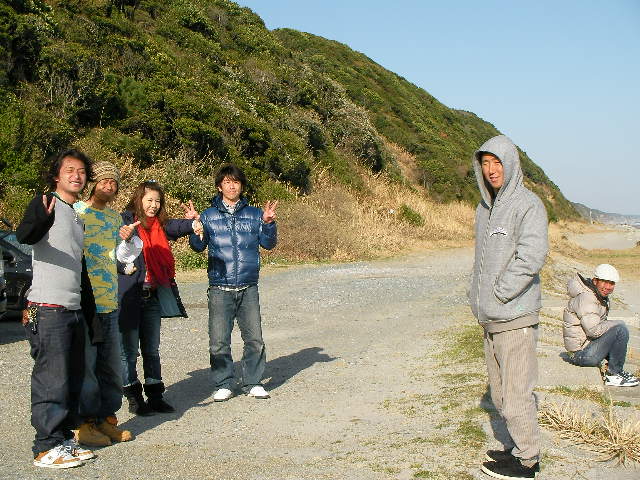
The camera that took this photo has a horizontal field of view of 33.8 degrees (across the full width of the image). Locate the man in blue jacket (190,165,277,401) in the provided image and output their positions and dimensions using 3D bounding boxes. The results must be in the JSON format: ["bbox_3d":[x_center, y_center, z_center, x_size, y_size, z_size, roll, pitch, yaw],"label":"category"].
[{"bbox_3d":[-0.645,0.313,7.840,0.640,1.735,0.400,0,1,-7],"label":"man in blue jacket"}]

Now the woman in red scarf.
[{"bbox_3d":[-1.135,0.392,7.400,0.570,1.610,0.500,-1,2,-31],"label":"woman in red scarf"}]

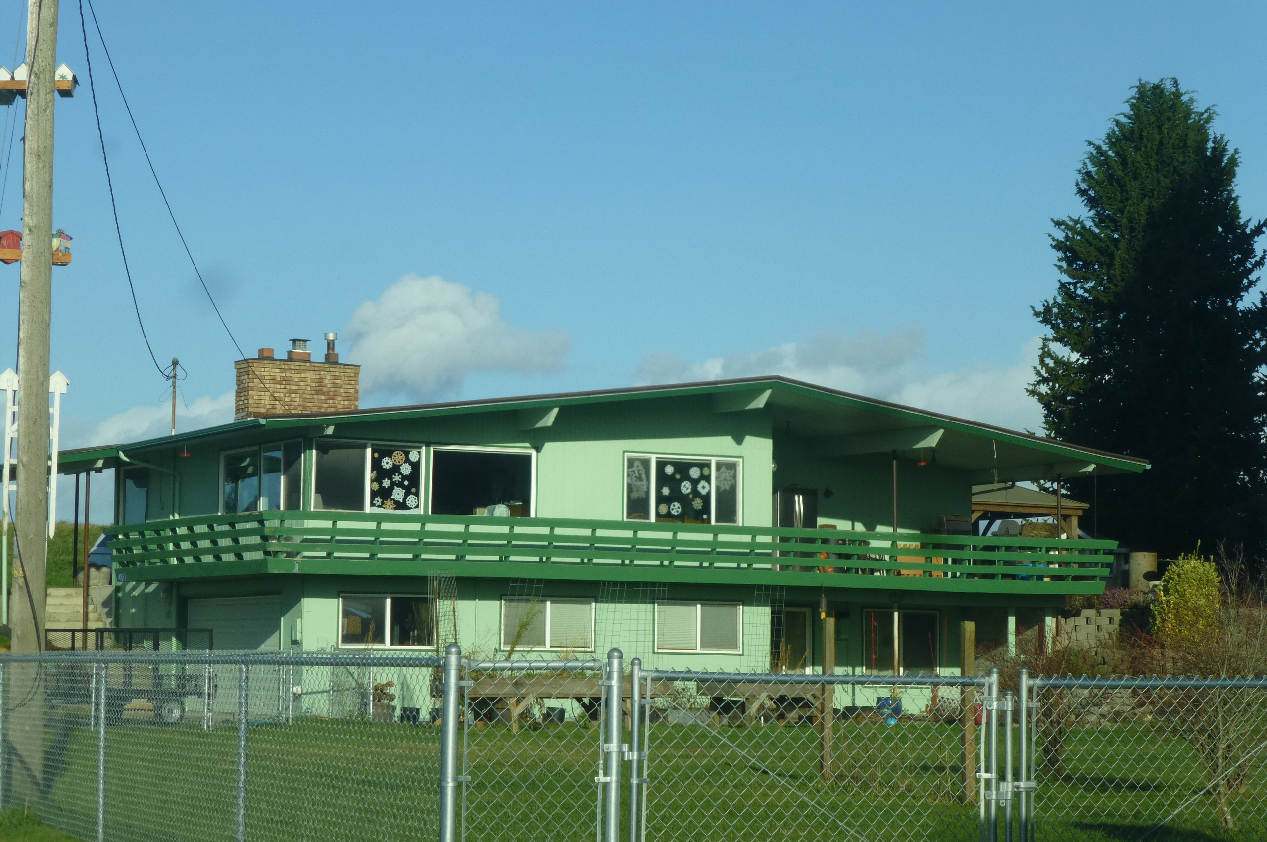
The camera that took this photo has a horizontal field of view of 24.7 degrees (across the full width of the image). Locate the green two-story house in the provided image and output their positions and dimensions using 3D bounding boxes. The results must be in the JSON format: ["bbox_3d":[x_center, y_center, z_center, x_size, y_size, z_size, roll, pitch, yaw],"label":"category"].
[{"bbox_3d":[-1.248,2.445,57.449,19.800,6.700,14.600,3,-5,-27],"label":"green two-story house"}]

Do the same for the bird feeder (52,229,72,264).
[{"bbox_3d":[-4.808,-1.460,24.300,0.180,0.300,0.200,1,-5,-6],"label":"bird feeder"}]

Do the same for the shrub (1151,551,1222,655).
[{"bbox_3d":[10.783,3.556,56.300,1.350,2.100,1.300,1,-5,0],"label":"shrub"}]

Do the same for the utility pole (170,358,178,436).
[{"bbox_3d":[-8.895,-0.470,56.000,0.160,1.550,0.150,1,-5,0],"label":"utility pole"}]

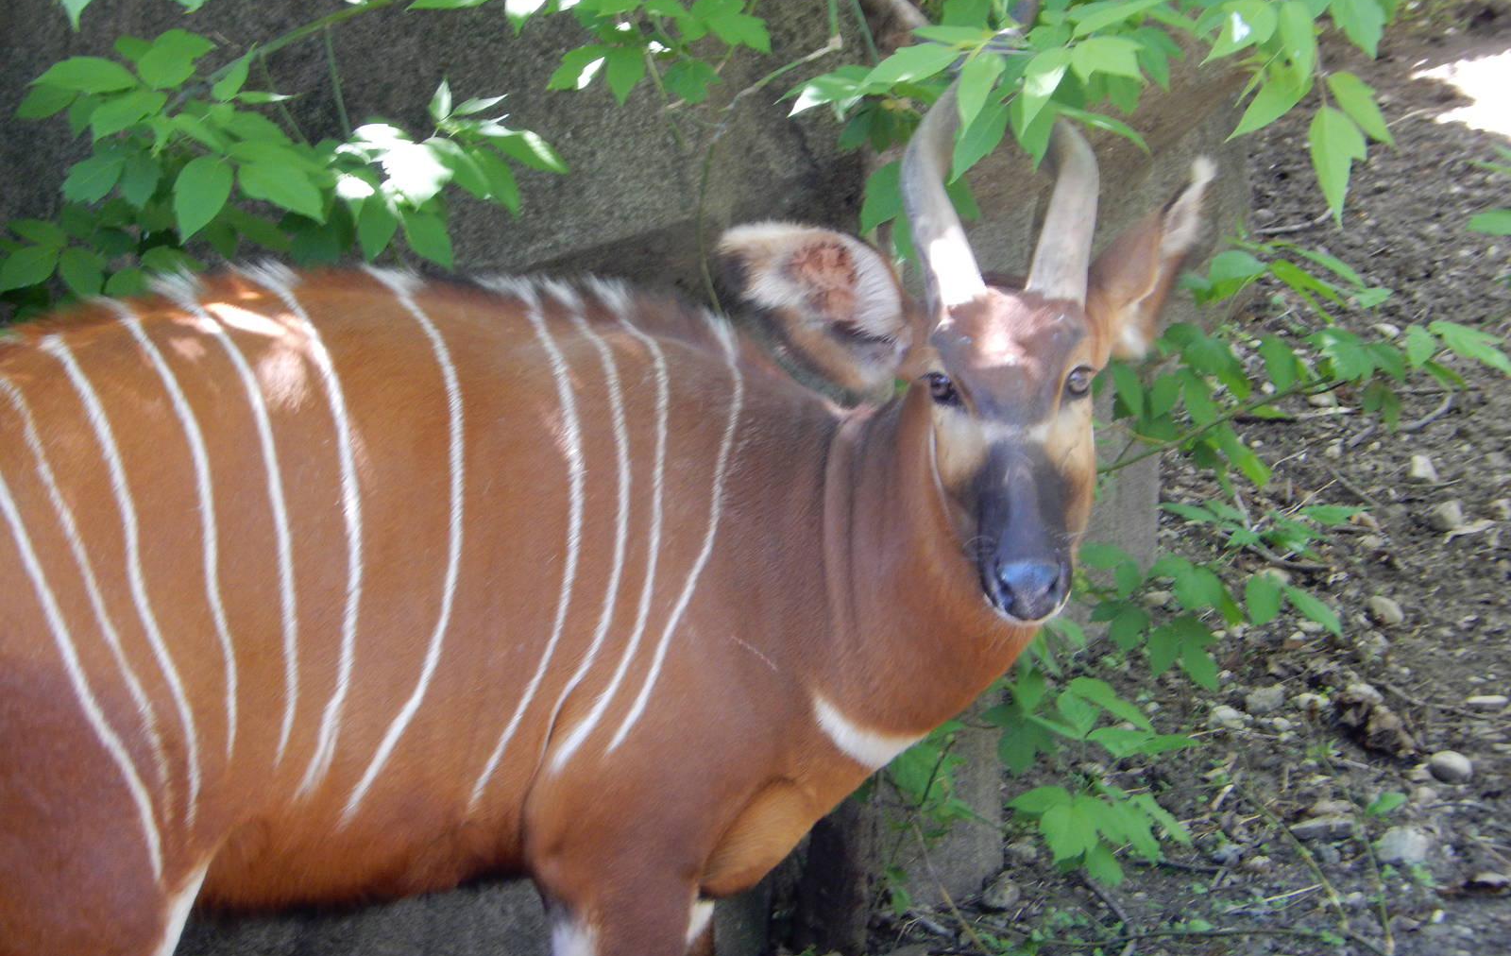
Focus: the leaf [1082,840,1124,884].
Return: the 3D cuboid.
[{"bbox_3d":[0.370,0.409,12.400,0.035,0.015,0.059,-23,62,-16],"label":"leaf"}]

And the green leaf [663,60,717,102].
[{"bbox_3d":[-0.070,-0.432,12.700,0.052,0.054,0.014,-16,-22,-7],"label":"green leaf"}]

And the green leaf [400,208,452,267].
[{"bbox_3d":[-0.353,-0.258,12.500,0.047,0.082,0.014,-35,-19,-14],"label":"green leaf"}]

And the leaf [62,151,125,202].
[{"bbox_3d":[-0.693,-0.315,12.200,0.081,0.016,0.050,-33,59,-15],"label":"leaf"}]

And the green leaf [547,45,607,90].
[{"bbox_3d":[-0.179,-0.415,11.800,0.061,0.047,0.030,0,9,0],"label":"green leaf"}]

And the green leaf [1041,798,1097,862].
[{"bbox_3d":[0.339,0.380,12.600,0.062,0.081,0.016,6,-31,10],"label":"green leaf"}]

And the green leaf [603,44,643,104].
[{"bbox_3d":[-0.138,-0.423,12.200,0.040,0.069,0.015,-5,-24,-3],"label":"green leaf"}]

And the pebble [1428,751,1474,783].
[{"bbox_3d":[0.817,0.339,13.700,0.052,0.035,0.046,0,11,0],"label":"pebble"}]

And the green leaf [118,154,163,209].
[{"bbox_3d":[-0.634,-0.306,12.000,0.045,0.057,0.030,0,9,0],"label":"green leaf"}]

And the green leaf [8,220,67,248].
[{"bbox_3d":[-0.738,-0.252,12.000,0.058,0.029,0.030,0,9,0],"label":"green leaf"}]

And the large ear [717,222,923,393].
[{"bbox_3d":[0.063,-0.167,11.450,0.202,0.168,0.090,1,9,9],"label":"large ear"}]

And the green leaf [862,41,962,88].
[{"bbox_3d":[0.158,-0.416,11.800,0.112,0.014,0.043,-23,53,-18],"label":"green leaf"}]

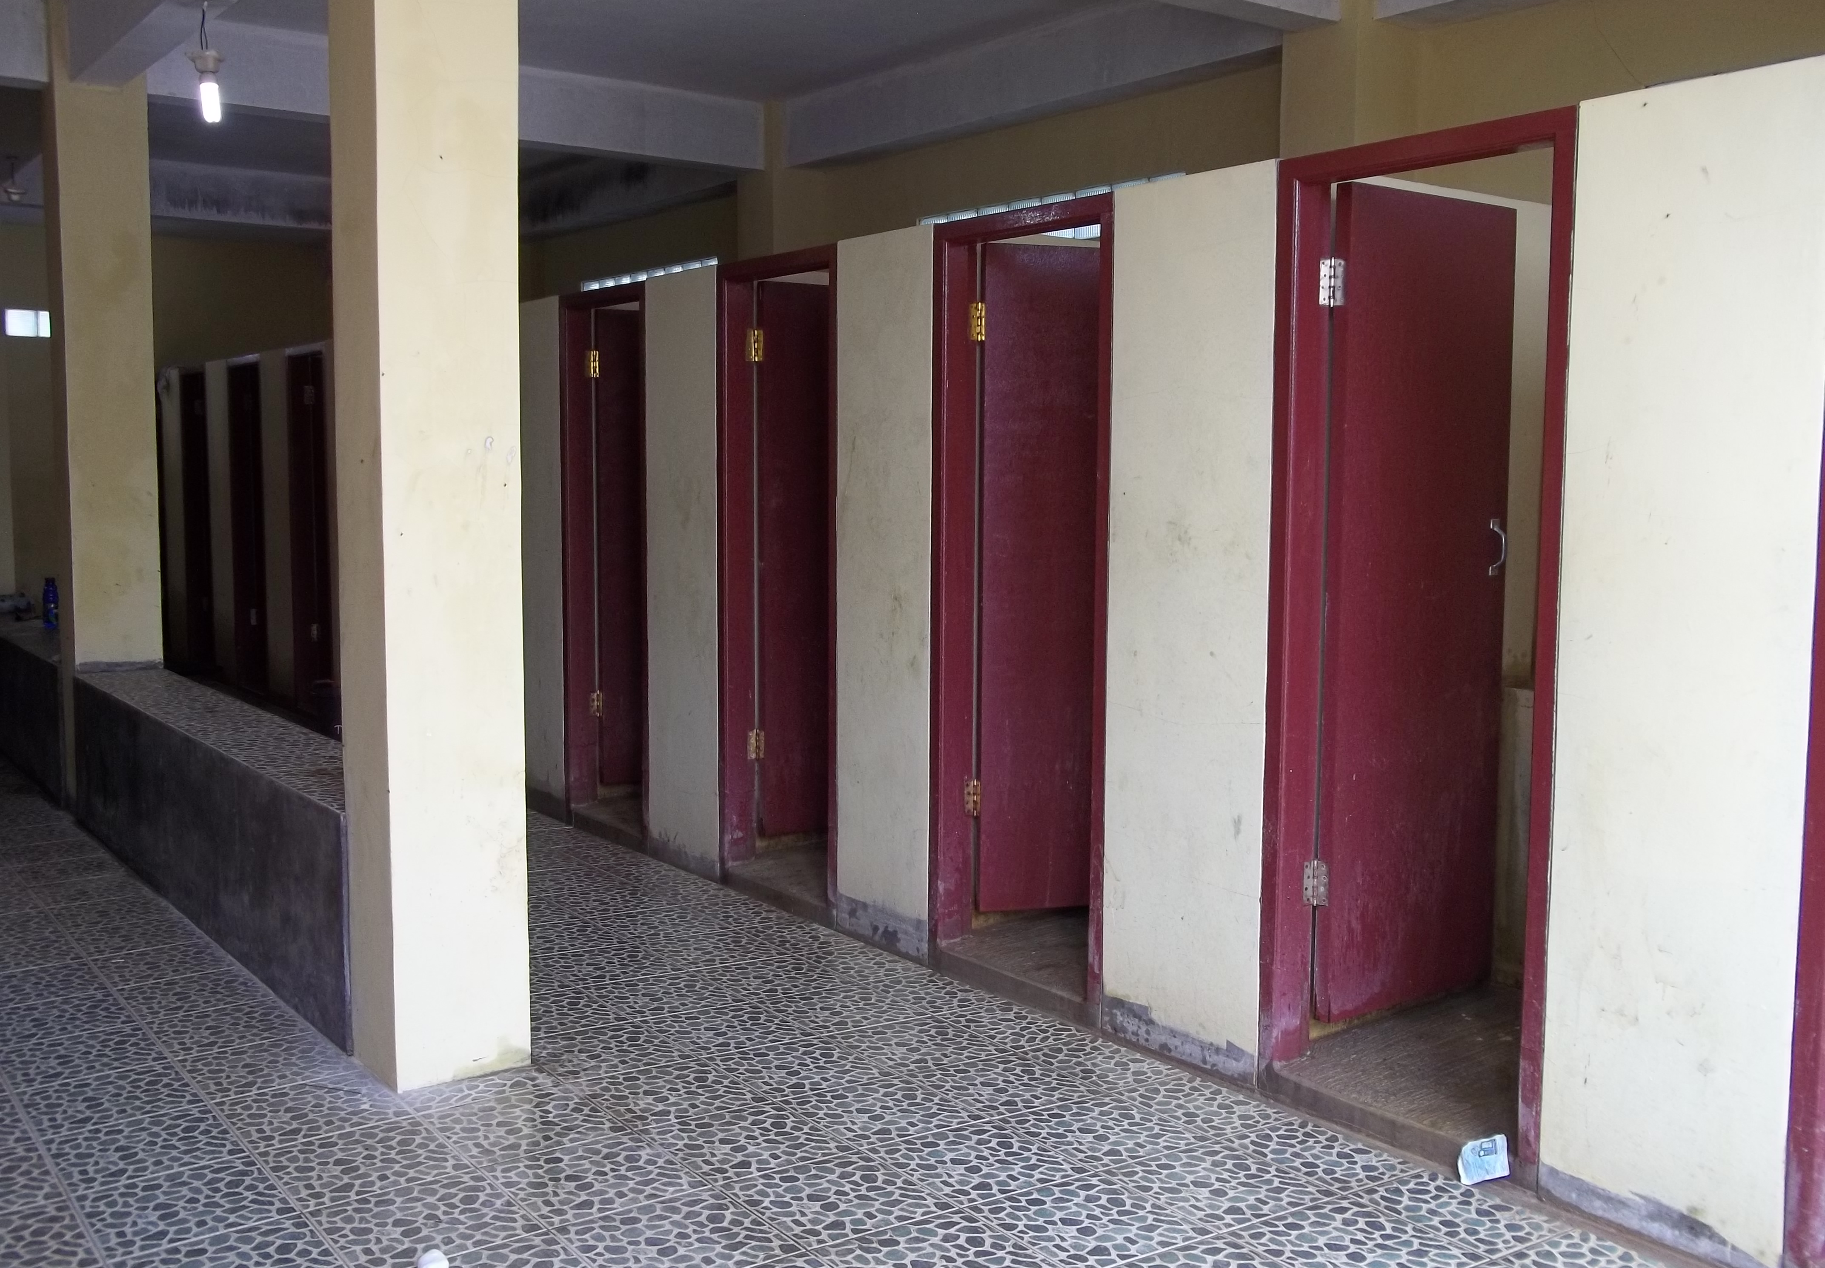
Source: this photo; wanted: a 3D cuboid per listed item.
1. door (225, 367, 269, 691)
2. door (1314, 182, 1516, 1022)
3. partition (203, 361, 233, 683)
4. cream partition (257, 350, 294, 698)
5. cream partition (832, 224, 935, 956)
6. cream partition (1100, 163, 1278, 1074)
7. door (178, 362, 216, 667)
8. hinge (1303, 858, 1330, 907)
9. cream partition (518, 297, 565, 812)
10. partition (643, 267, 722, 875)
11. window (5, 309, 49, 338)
[{"bbox_3d":[-3.831,-0.619,9.853,0.065,1.887,0.664,-3,6,-36],"label":"door"},{"bbox_3d":[1.107,-0.057,3.695,0.566,1.762,0.039,-3,6,-36],"label":"door"},{"bbox_3d":[-4.164,-0.647,10.339,0.112,1.954,0.516,-3,6,-36],"label":"partition"},{"bbox_3d":[-3.470,-0.556,9.389,0.112,1.954,0.516,-3,6,-36],"label":"cream partition"},{"bbox_3d":[-0.036,-0.108,4.688,0.112,1.954,0.457,-3,6,-36],"label":"cream partition"},{"bbox_3d":[0.643,-0.020,3.759,0.112,1.954,0.485,-3,6,-36],"label":"cream partition"},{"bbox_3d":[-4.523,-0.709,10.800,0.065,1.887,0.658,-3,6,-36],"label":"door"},{"bbox_3d":[0.853,0.534,3.582,0.060,0.100,0.030,1,5,9],"label":"hinge"},{"bbox_3d":[-1.405,-0.287,6.563,0.112,1.954,0.493,-3,6,-36],"label":"cream partition"},{"bbox_3d":[-0.715,-0.197,5.617,0.112,1.954,0.499,-3,6,-36],"label":"partition"},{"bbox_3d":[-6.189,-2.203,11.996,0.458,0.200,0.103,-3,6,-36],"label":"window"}]

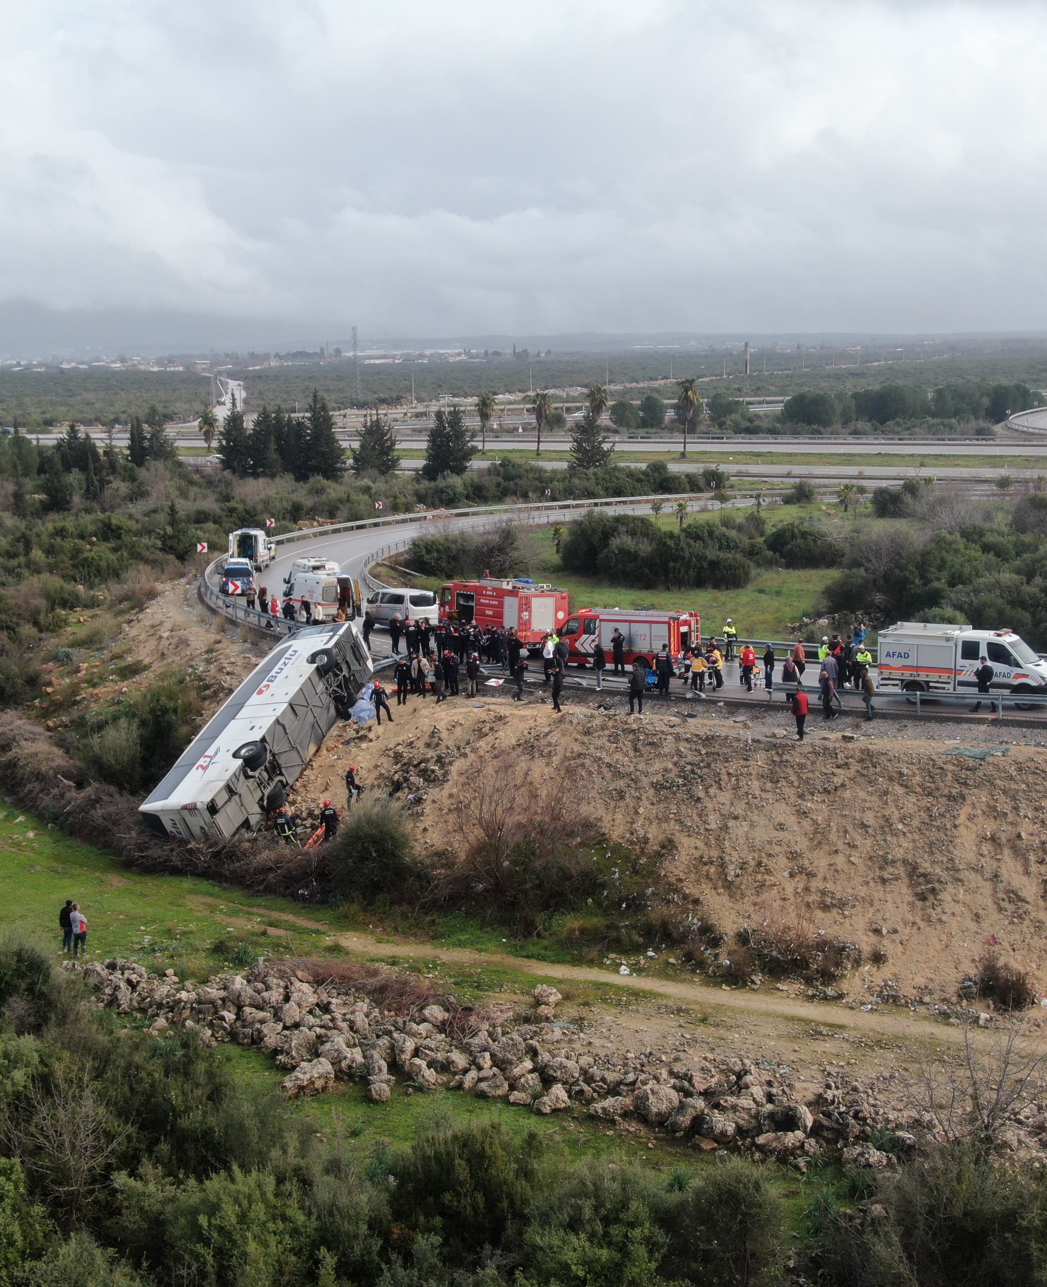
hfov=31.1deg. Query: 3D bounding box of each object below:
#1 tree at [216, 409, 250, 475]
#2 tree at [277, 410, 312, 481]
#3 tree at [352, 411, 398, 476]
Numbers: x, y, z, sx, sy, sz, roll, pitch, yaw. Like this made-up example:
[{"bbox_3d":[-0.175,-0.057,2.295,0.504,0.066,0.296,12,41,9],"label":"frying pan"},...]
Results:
[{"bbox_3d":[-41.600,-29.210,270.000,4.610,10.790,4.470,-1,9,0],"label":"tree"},{"bbox_3d":[-32.130,-27.810,264.000,4.700,10.180,4.560,-1,9,0],"label":"tree"},{"bbox_3d":[-20.920,-28.250,266.000,6.820,9.600,6.610,-1,9,0],"label":"tree"}]

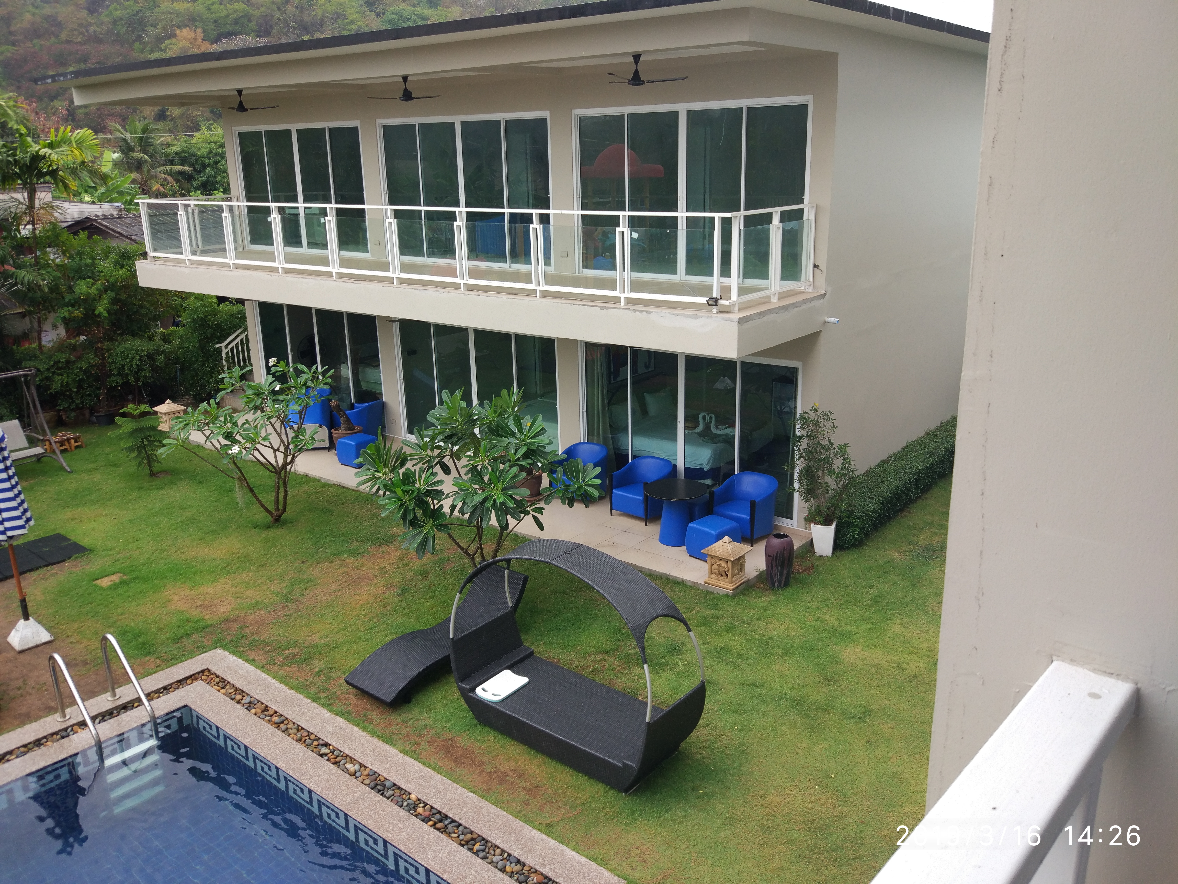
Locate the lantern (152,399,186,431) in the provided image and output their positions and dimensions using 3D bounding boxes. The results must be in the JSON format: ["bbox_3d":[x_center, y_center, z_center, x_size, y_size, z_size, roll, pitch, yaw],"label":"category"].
[{"bbox_3d":[-7.933,-0.525,17.957,0.432,0.552,0.432,11,19,35],"label":"lantern"}]

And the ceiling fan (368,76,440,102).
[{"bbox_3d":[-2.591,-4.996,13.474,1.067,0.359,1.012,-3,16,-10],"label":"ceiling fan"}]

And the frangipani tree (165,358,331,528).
[{"bbox_3d":[-4.618,0.060,12.983,2.150,2.260,1.950,-7,17,-18],"label":"frangipani tree"}]

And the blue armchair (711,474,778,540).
[{"bbox_3d":[2.031,0.841,12.360,0.720,0.760,0.670,13,22,39],"label":"blue armchair"}]

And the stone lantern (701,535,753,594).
[{"bbox_3d":[1.602,1.350,11.054,0.425,0.558,0.425,11,20,35],"label":"stone lantern"}]

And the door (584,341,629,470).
[{"bbox_3d":[0.275,-0.425,13.938,0.870,2.150,0.060,11,21,36],"label":"door"}]

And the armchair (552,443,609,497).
[{"bbox_3d":[-0.157,0.458,13.834,0.670,0.750,0.650,8,19,29],"label":"armchair"}]

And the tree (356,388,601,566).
[{"bbox_3d":[-1.286,0.490,11.304,2.850,2.280,2.400,-3,17,-7],"label":"tree"}]

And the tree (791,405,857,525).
[{"bbox_3d":[2.950,0.314,11.740,0.700,1.530,0.680,11,21,36],"label":"tree"}]

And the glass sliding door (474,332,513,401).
[{"bbox_3d":[-1.469,-0.772,15.209,0.880,2.150,0.060,11,21,36],"label":"glass sliding door"}]

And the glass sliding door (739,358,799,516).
[{"bbox_3d":[2.337,-0.002,12.407,0.860,2.130,0.060,11,20,35],"label":"glass sliding door"}]

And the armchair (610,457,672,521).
[{"bbox_3d":[0.776,0.646,13.095,0.720,0.760,0.670,15,23,42],"label":"armchair"}]

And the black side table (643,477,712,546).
[{"bbox_3d":[1.113,0.935,12.210,0.810,0.705,0.810,-1,17,0],"label":"black side table"}]

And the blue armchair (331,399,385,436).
[{"bbox_3d":[-3.980,-0.358,16.750,0.680,0.760,0.720,4,18,18],"label":"blue armchair"}]

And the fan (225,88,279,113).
[{"bbox_3d":[-5.662,-5.535,15.500,1.150,0.360,1.120,11,20,35],"label":"fan"}]

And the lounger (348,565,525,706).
[{"bbox_3d":[-1.448,1.863,9.367,0.660,0.750,1.850,13,21,39],"label":"lounger"}]

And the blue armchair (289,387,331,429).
[{"bbox_3d":[-5.089,-0.512,17.445,0.644,0.800,0.644,11,19,35],"label":"blue armchair"}]

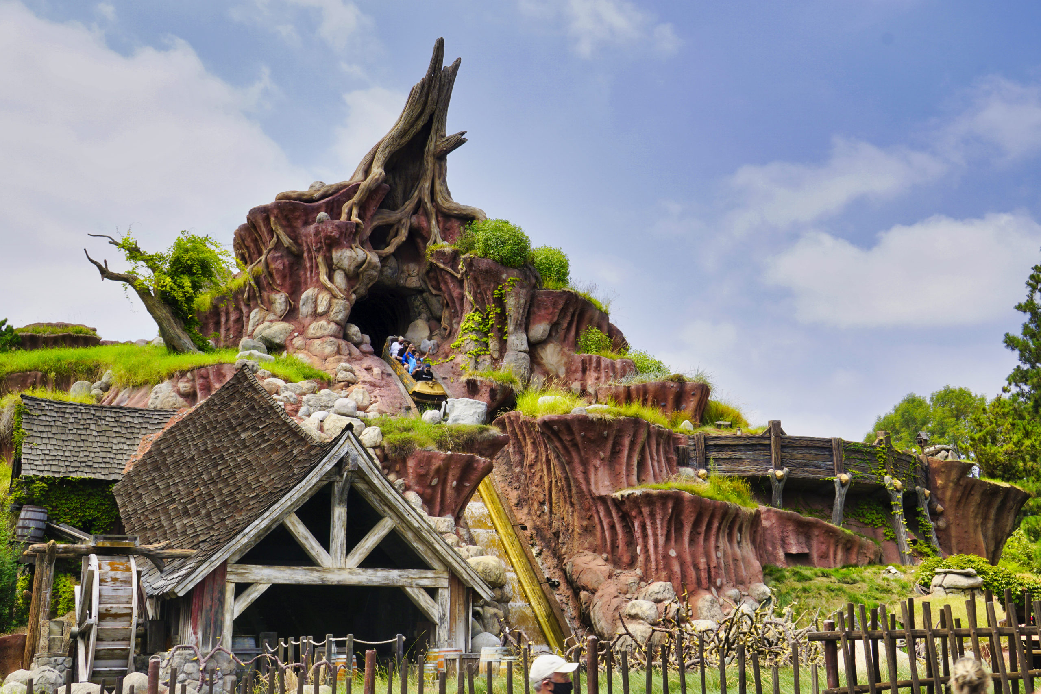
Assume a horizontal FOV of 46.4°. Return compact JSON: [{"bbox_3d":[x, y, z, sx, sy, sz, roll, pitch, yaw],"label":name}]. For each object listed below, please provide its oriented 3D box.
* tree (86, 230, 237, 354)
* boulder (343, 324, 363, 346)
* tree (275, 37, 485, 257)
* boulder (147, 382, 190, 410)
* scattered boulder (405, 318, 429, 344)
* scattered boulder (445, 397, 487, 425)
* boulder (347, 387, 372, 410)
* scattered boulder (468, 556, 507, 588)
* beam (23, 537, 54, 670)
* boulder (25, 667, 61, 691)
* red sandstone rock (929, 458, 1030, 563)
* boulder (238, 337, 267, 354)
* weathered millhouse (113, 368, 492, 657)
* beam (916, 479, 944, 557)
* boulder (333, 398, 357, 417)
[{"bbox_3d":[-12.544,-1.895,42.132,5.139,4.472,3.200,-1,-13,0],"label":"tree"},{"bbox_3d":[-5.615,-0.410,40.800,0.651,0.748,0.586,0,-15,0],"label":"boulder"},{"bbox_3d":[-5.161,-7.395,45.200,7.600,8.300,5.300,0,-15,0],"label":"tree"},{"bbox_3d":[-11.095,1.606,38.203,1.332,1.062,1.000,-1,-13,0],"label":"boulder"},{"bbox_3d":[-3.572,-0.535,42.000,0.870,0.946,0.653,0,-15,0],"label":"scattered boulder"},{"bbox_3d":[-1.527,1.798,34.024,1.162,0.763,0.850,-1,-13,0],"label":"scattered boulder"},{"bbox_3d":[-4.659,1.492,35.132,0.730,0.670,0.600,-1,-13,0],"label":"boulder"},{"bbox_3d":[-0.836,5.702,30.822,1.032,0.812,0.850,-1,-13,0],"label":"scattered boulder"},{"bbox_3d":[-10.382,5.539,26.200,0.380,2.680,0.420,-5,-15,17],"label":"beam"},{"bbox_3d":[-10.061,7.035,25.585,0.772,0.576,0.800,-1,-13,0],"label":"boulder"},{"bbox_3d":[11.856,4.350,31.326,2.602,2.995,2.200,-1,-13,0],"label":"red sandstone rock"},{"bbox_3d":[-8.925,-0.041,40.445,0.976,0.557,0.750,-1,-13,0],"label":"boulder"},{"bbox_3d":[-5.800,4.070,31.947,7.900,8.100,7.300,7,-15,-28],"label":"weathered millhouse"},{"bbox_3d":[11.138,4.670,33.000,0.360,2.080,0.360,-11,-14,-3],"label":"beam"},{"bbox_3d":[-4.961,1.710,34.300,0.706,0.498,0.636,0,-15,0],"label":"boulder"}]

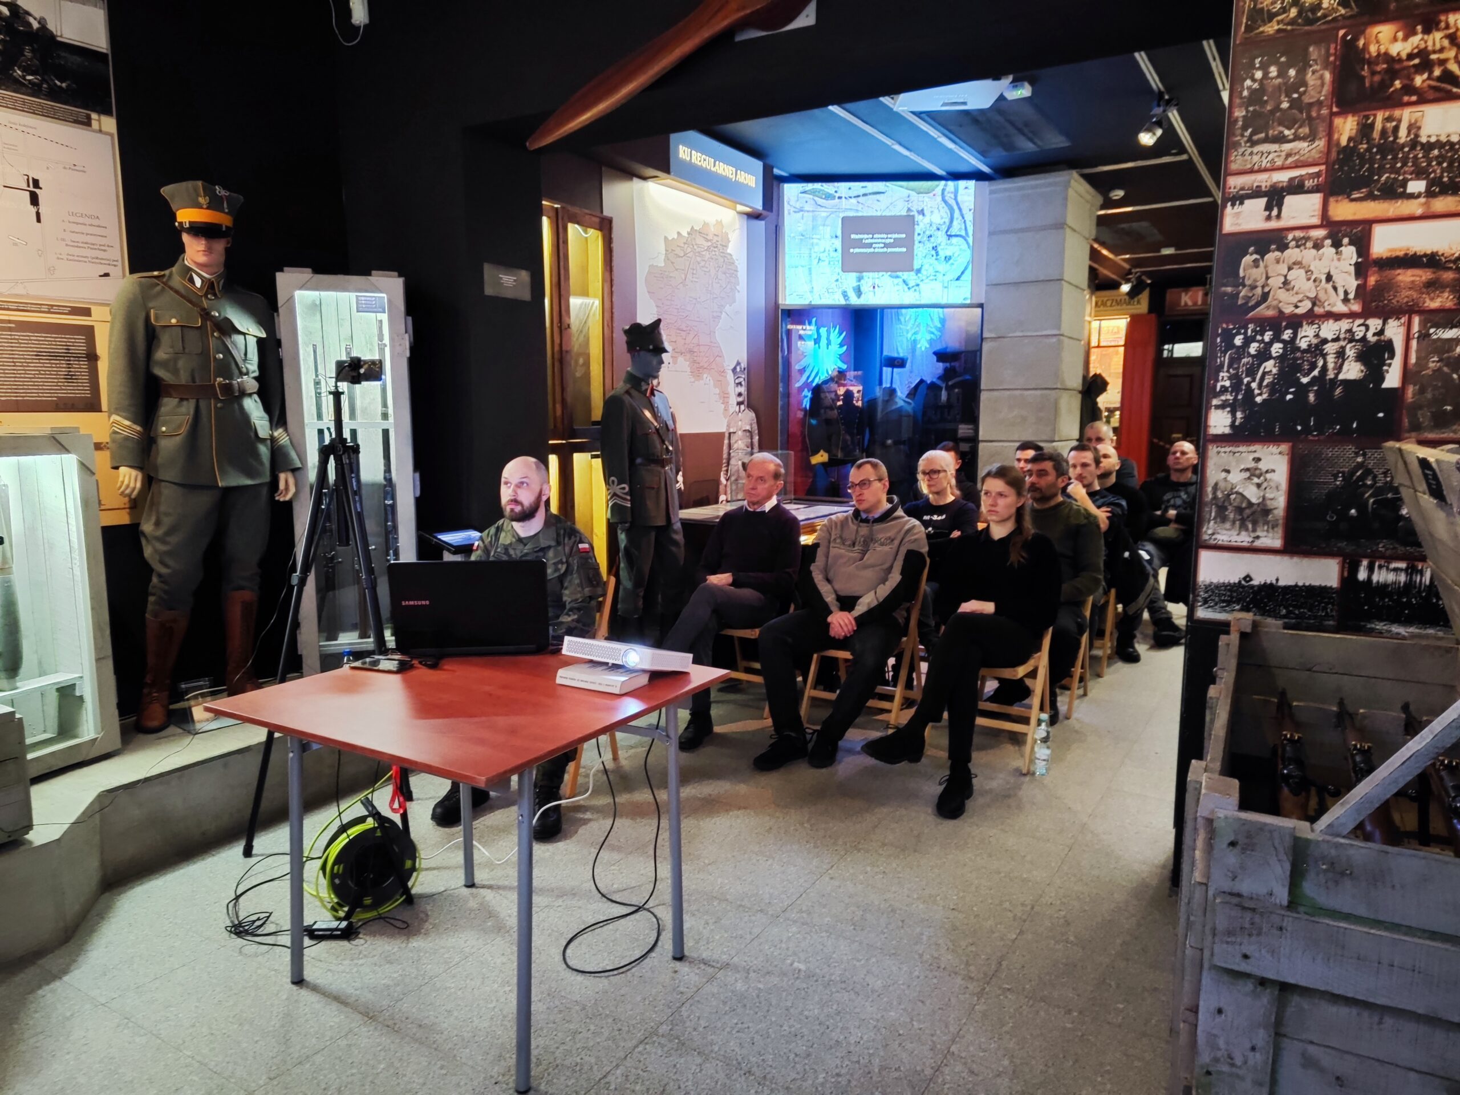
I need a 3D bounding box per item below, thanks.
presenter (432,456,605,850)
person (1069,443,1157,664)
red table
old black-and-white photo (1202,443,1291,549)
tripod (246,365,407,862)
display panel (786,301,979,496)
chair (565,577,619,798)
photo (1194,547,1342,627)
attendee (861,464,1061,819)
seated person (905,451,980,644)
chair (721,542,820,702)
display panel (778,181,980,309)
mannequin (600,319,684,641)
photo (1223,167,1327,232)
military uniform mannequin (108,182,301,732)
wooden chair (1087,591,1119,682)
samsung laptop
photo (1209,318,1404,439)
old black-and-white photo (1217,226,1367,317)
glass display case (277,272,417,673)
[{"bbox_3d":[-0.758,0.300,3.599,0.617,1.264,0.869,2,8,12],"label":"presenter"},{"bbox_3d":[2.094,0.041,5.541,0.546,1.264,0.910,5,9,31],"label":"person"},{"bbox_3d":[-0.600,0.706,2.410,0.878,0.741,0.859,5,9,31],"label":"red table"},{"bbox_3d":[1.419,-0.141,2.672,0.204,0.290,0.015,5,9,30],"label":"old black-and-white photo"},{"bbox_3d":[-1.263,0.182,3.155,0.580,1.568,0.560,-1,8,-8],"label":"tripod"},{"bbox_3d":[1.170,-1.067,7.709,1.537,1.637,0.202,1,8,5],"label":"display panel"},{"bbox_3d":[-0.706,0.496,3.780,0.440,0.770,0.460,3,9,20],"label":"chair"},{"bbox_3d":[1.504,0.118,2.720,0.351,0.199,0.012,5,9,31],"label":"photo"},{"bbox_3d":[0.992,0.285,3.862,0.566,1.223,0.991,5,9,34],"label":"attendee"},{"bbox_3d":[0.945,0.112,4.919,0.500,1.210,0.800,5,10,34],"label":"seated person"},{"bbox_3d":[0.123,0.367,4.689,0.440,0.770,0.460,6,10,35],"label":"chair"},{"bbox_3d":[1.110,-2.264,7.255,1.408,0.897,0.050,1,8,5],"label":"display panel"},{"bbox_3d":[-0.440,-0.200,4.939,0.384,1.900,0.536,5,9,31],"label":"mannequin"},{"bbox_3d":[1.461,-0.932,2.606,0.231,0.150,0.012,5,9,31],"label":"photo"},{"bbox_3d":[-1.889,-0.331,3.513,0.380,1.903,0.640,7,11,40],"label":"military uniform mannequin"},{"bbox_3d":[1.907,0.267,5.390,0.440,0.770,0.460,5,10,32],"label":"wooden chair"},{"bbox_3d":[-0.738,0.142,2.821,0.414,0.287,0.364,-2,8,-13],"label":"samsung laptop"},{"bbox_3d":[1.522,-0.446,2.569,0.437,0.311,0.015,5,9,30],"label":"photo"},{"bbox_3d":[1.504,-0.734,2.606,0.340,0.218,0.012,5,9,31],"label":"old black-and-white photo"},{"bbox_3d":[-1.550,-0.267,3.997,0.512,1.670,0.243,-3,8,-20],"label":"glass display case"}]

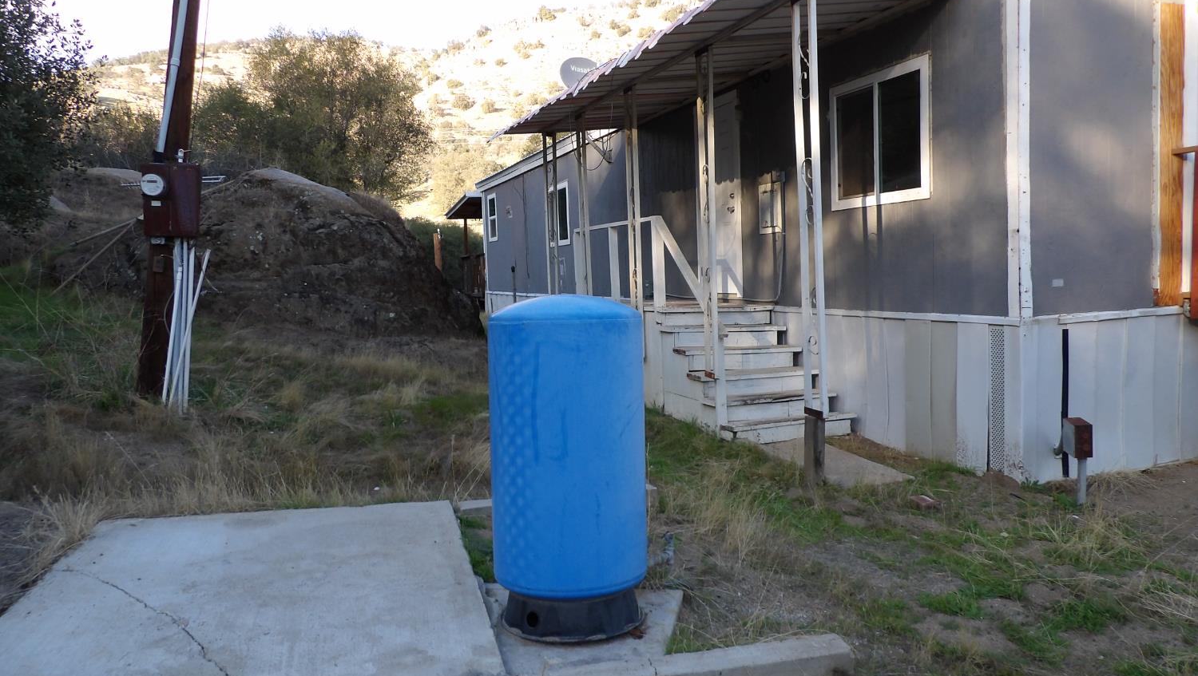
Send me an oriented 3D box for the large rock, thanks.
[{"bbox_3d":[-5.950,-1.450,14.200,7.000,2.700,4.500,-3,5,-14],"label":"large rock"}]

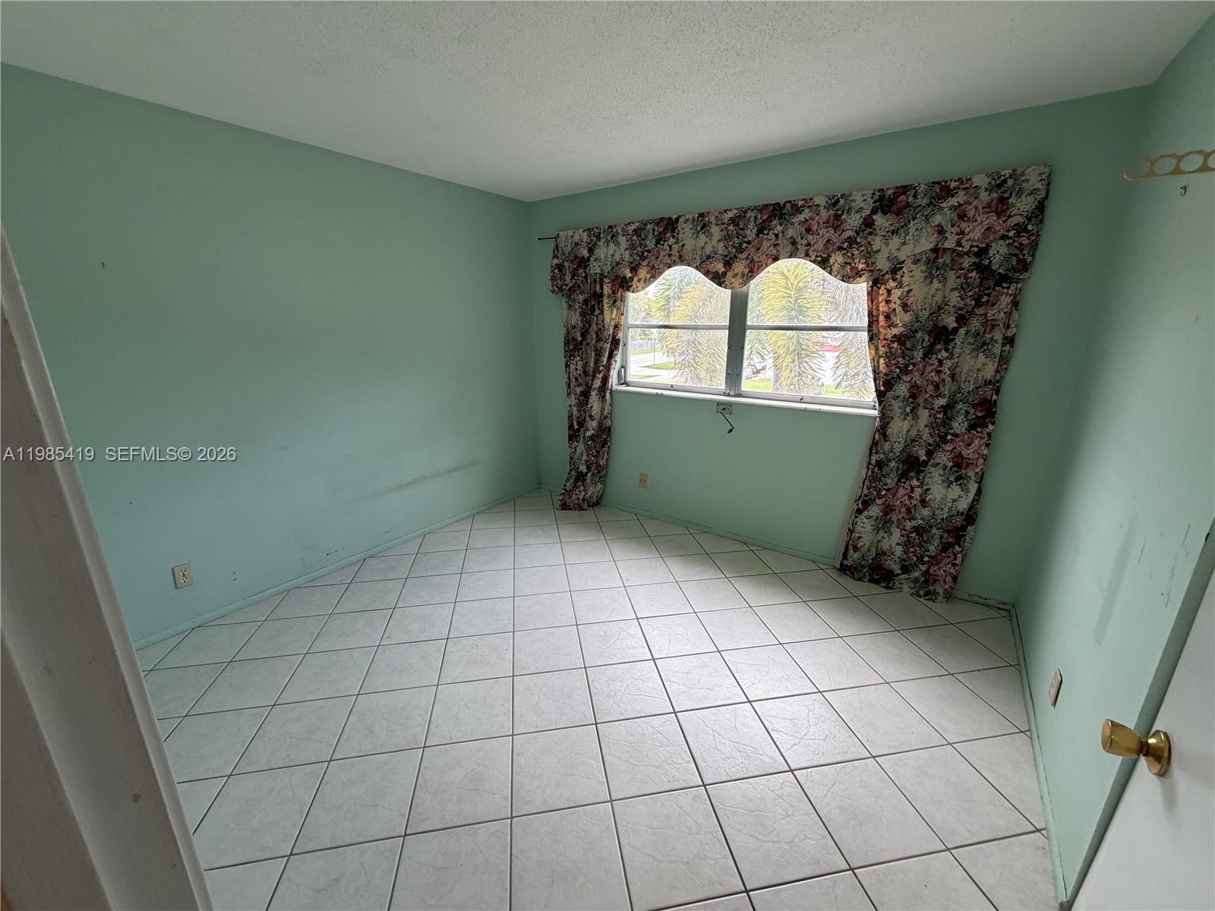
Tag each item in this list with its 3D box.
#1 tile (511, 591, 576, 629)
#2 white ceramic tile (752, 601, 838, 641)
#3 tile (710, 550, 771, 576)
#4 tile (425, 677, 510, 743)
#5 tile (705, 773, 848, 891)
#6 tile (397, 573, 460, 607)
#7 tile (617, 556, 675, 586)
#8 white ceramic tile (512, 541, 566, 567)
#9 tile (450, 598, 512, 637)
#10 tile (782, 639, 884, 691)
[{"bbox_3d":[-0.350,0.859,2.704,0.321,0.010,0.321,-3,16,-10],"label":"tile"},{"bbox_3d":[0.983,0.875,2.575,0.315,0.010,0.315,-3,16,-10],"label":"white ceramic tile"},{"bbox_3d":[0.880,0.711,3.236,0.321,0.010,0.321,-3,16,-10],"label":"tile"},{"bbox_3d":[-0.546,1.036,1.996,0.318,0.010,0.318,-3,16,-10],"label":"tile"},{"bbox_3d":[0.518,1.166,1.550,0.318,0.010,0.318,-3,16,-10],"label":"tile"},{"bbox_3d":[-1.032,0.788,2.857,0.315,0.010,0.315,-3,16,-10],"label":"tile"},{"bbox_3d":[0.236,0.729,3.075,0.315,0.010,0.315,-3,16,-10],"label":"tile"},{"bbox_3d":[-0.465,0.681,3.323,0.321,0.010,0.321,-3,16,-10],"label":"white ceramic tile"},{"bbox_3d":[-0.659,0.861,2.606,0.318,0.010,0.318,-3,16,-10],"label":"tile"},{"bbox_3d":[1.039,0.962,2.268,0.318,0.010,0.318,-3,16,-10],"label":"tile"}]

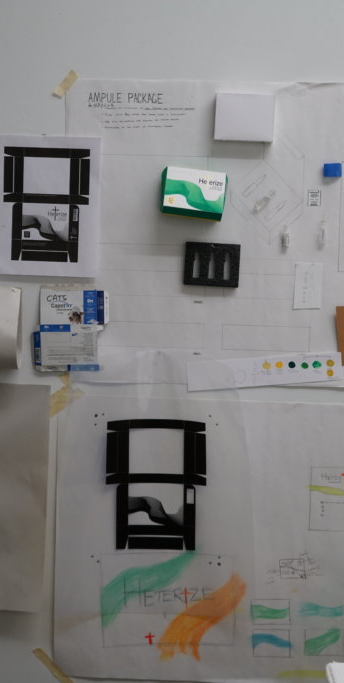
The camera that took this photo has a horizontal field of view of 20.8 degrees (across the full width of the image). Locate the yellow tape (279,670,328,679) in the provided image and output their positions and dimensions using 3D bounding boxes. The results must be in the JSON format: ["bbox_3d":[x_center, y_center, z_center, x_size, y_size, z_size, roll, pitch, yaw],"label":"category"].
[{"bbox_3d":[0.282,0.702,1.979,0.111,0.017,0.005,1,6,2],"label":"yellow tape"}]

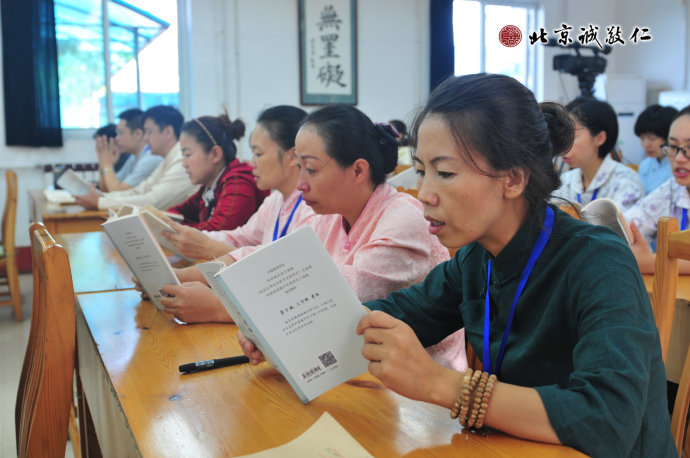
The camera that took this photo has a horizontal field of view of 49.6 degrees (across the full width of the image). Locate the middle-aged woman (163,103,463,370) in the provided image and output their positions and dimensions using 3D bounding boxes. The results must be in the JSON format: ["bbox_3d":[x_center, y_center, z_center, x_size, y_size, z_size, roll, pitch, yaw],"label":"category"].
[{"bbox_3d":[-0.002,0.297,1.647,0.750,1.150,0.500,-4,9,-23],"label":"middle-aged woman"}]

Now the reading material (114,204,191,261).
[{"bbox_3d":[-0.485,0.006,1.920,0.200,0.080,0.190,33,-30,-15],"label":"reading material"}]

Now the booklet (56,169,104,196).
[{"bbox_3d":[-1.269,-0.199,3.580,0.060,0.210,0.160,-54,4,-36],"label":"booklet"}]

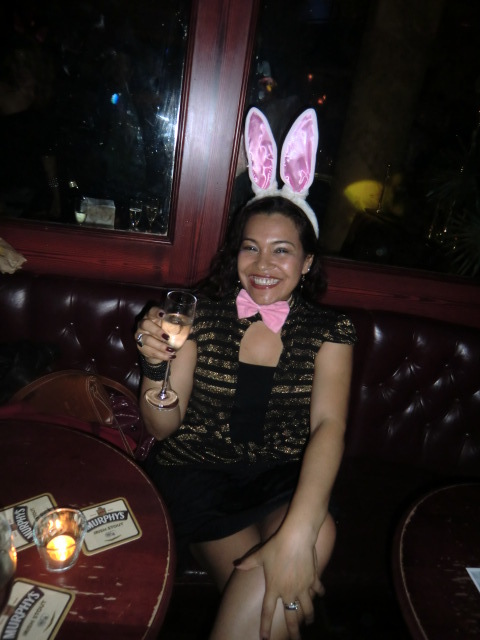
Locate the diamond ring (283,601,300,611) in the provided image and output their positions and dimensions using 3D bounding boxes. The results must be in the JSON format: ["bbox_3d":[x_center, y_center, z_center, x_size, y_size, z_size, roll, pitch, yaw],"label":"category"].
[{"bbox_3d":[0.075,0.417,0.650,0.021,0.007,0.023,-6,-9,-9],"label":"diamond ring"}]

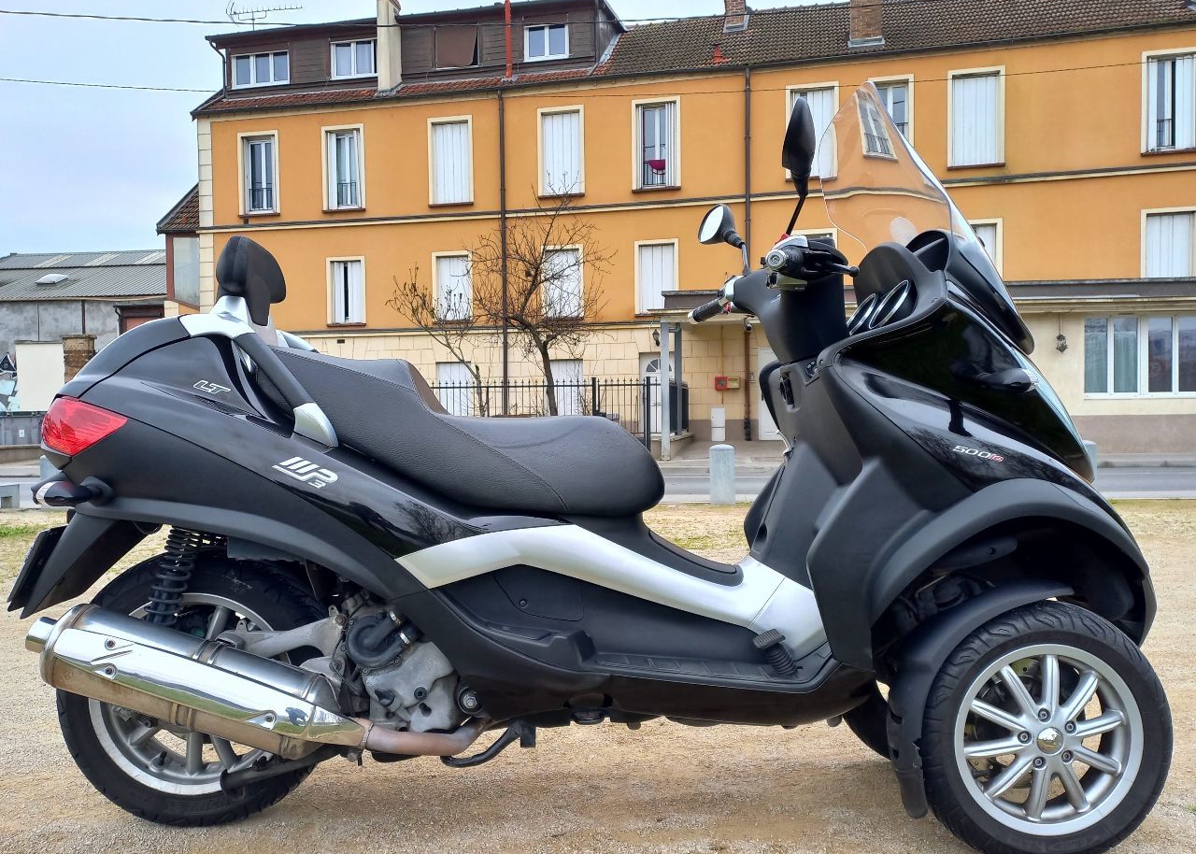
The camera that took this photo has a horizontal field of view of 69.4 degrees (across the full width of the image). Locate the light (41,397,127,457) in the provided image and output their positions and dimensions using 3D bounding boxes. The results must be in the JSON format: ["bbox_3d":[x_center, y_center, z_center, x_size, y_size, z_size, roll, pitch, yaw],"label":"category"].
[{"bbox_3d":[-0.930,0.000,1.578,0.178,0.107,0.125,-1,2,-2],"label":"light"}]

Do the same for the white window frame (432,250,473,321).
[{"bbox_3d":[-3.567,-3.460,21.204,1.066,1.710,0.180,0,2,12],"label":"white window frame"}]

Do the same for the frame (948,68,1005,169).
[{"bbox_3d":[8.795,-7.181,20.113,1.240,2.300,0.200,0,2,12],"label":"frame"}]

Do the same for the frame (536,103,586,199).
[{"bbox_3d":[-0.930,-7.063,22.234,1.240,2.300,0.200,0,2,12],"label":"frame"}]

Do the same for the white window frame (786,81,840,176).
[{"bbox_3d":[5.199,-7.146,20.897,1.240,2.300,0.200,0,2,12],"label":"white window frame"}]

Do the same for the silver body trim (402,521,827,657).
[{"bbox_3d":[0.026,0.298,1.580,0.750,0.225,0.160,-1,2,-3],"label":"silver body trim"}]

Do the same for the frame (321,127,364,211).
[{"bbox_3d":[-6.353,-6.485,21.686,1.154,2.103,0.200,0,2,12],"label":"frame"}]

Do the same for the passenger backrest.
[{"bbox_3d":[-0.672,-0.278,1.675,0.095,0.170,0.250,-1,2,-2],"label":"passenger backrest"}]

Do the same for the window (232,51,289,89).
[{"bbox_3d":[-8.820,-9.347,22.660,1.651,0.883,0.150,0,2,12],"label":"window"}]

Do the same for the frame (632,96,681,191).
[{"bbox_3d":[1.472,-7.096,21.710,1.240,2.300,0.200,0,2,12],"label":"frame"}]

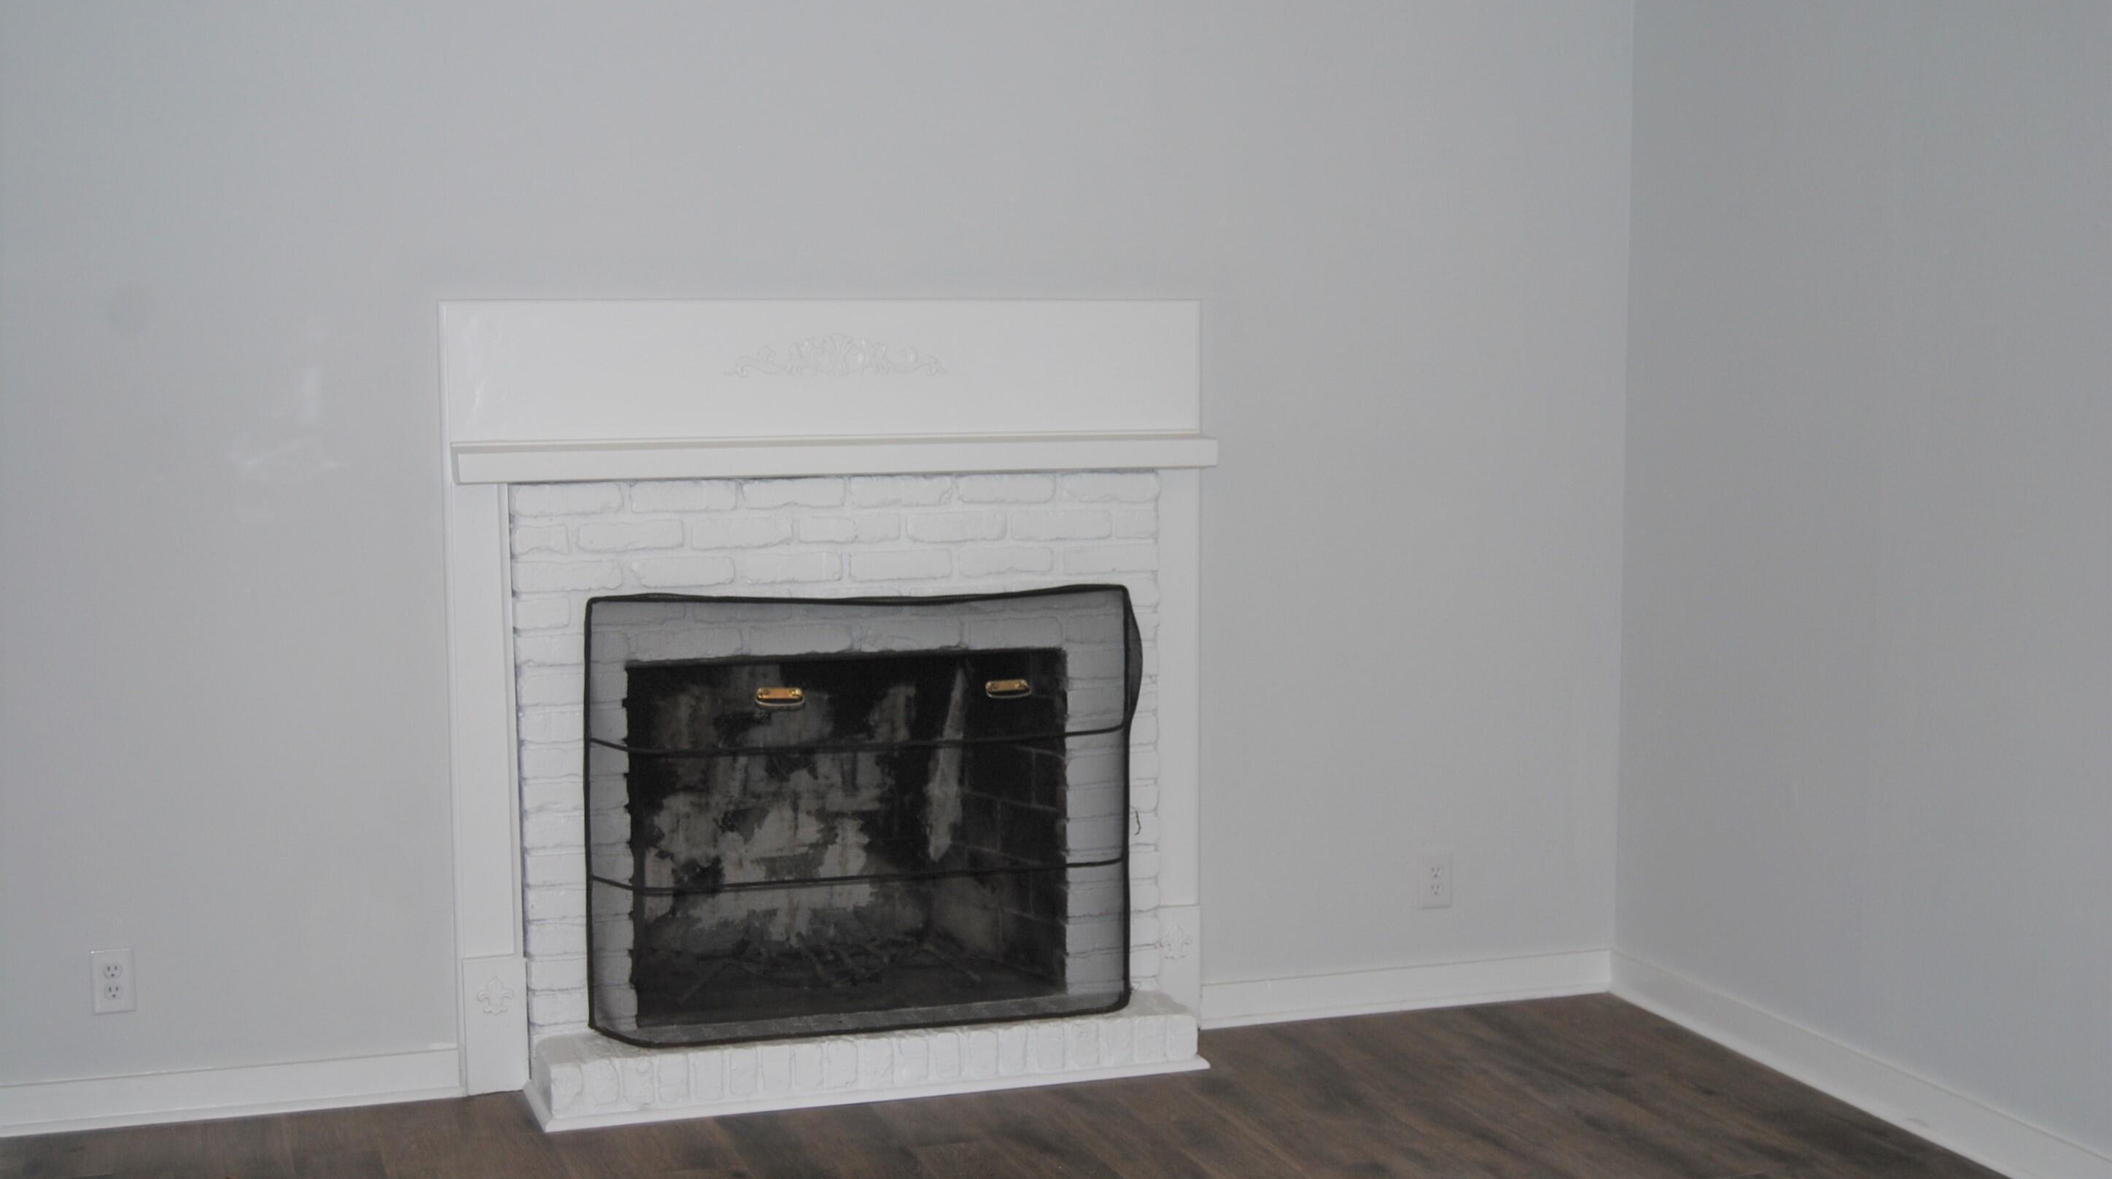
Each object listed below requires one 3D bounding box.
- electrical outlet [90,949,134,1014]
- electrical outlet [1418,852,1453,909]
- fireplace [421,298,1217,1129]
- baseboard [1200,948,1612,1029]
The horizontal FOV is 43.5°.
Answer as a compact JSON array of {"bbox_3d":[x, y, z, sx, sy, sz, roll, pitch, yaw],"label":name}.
[{"bbox_3d":[-1.724,0.719,4.841,0.076,0.121,0.008,-2,6,-18],"label":"electrical outlet"},{"bbox_3d":[0.818,0.625,5.673,0.077,0.121,0.008,-2,6,-18],"label":"electrical outlet"},{"bbox_3d":[-0.376,0.201,5.085,1.520,1.508,0.315,-2,6,-18],"label":"fireplace"},{"bbox_3d":[0.752,0.854,5.663,0.956,0.090,0.024,-2,6,-18],"label":"baseboard"}]

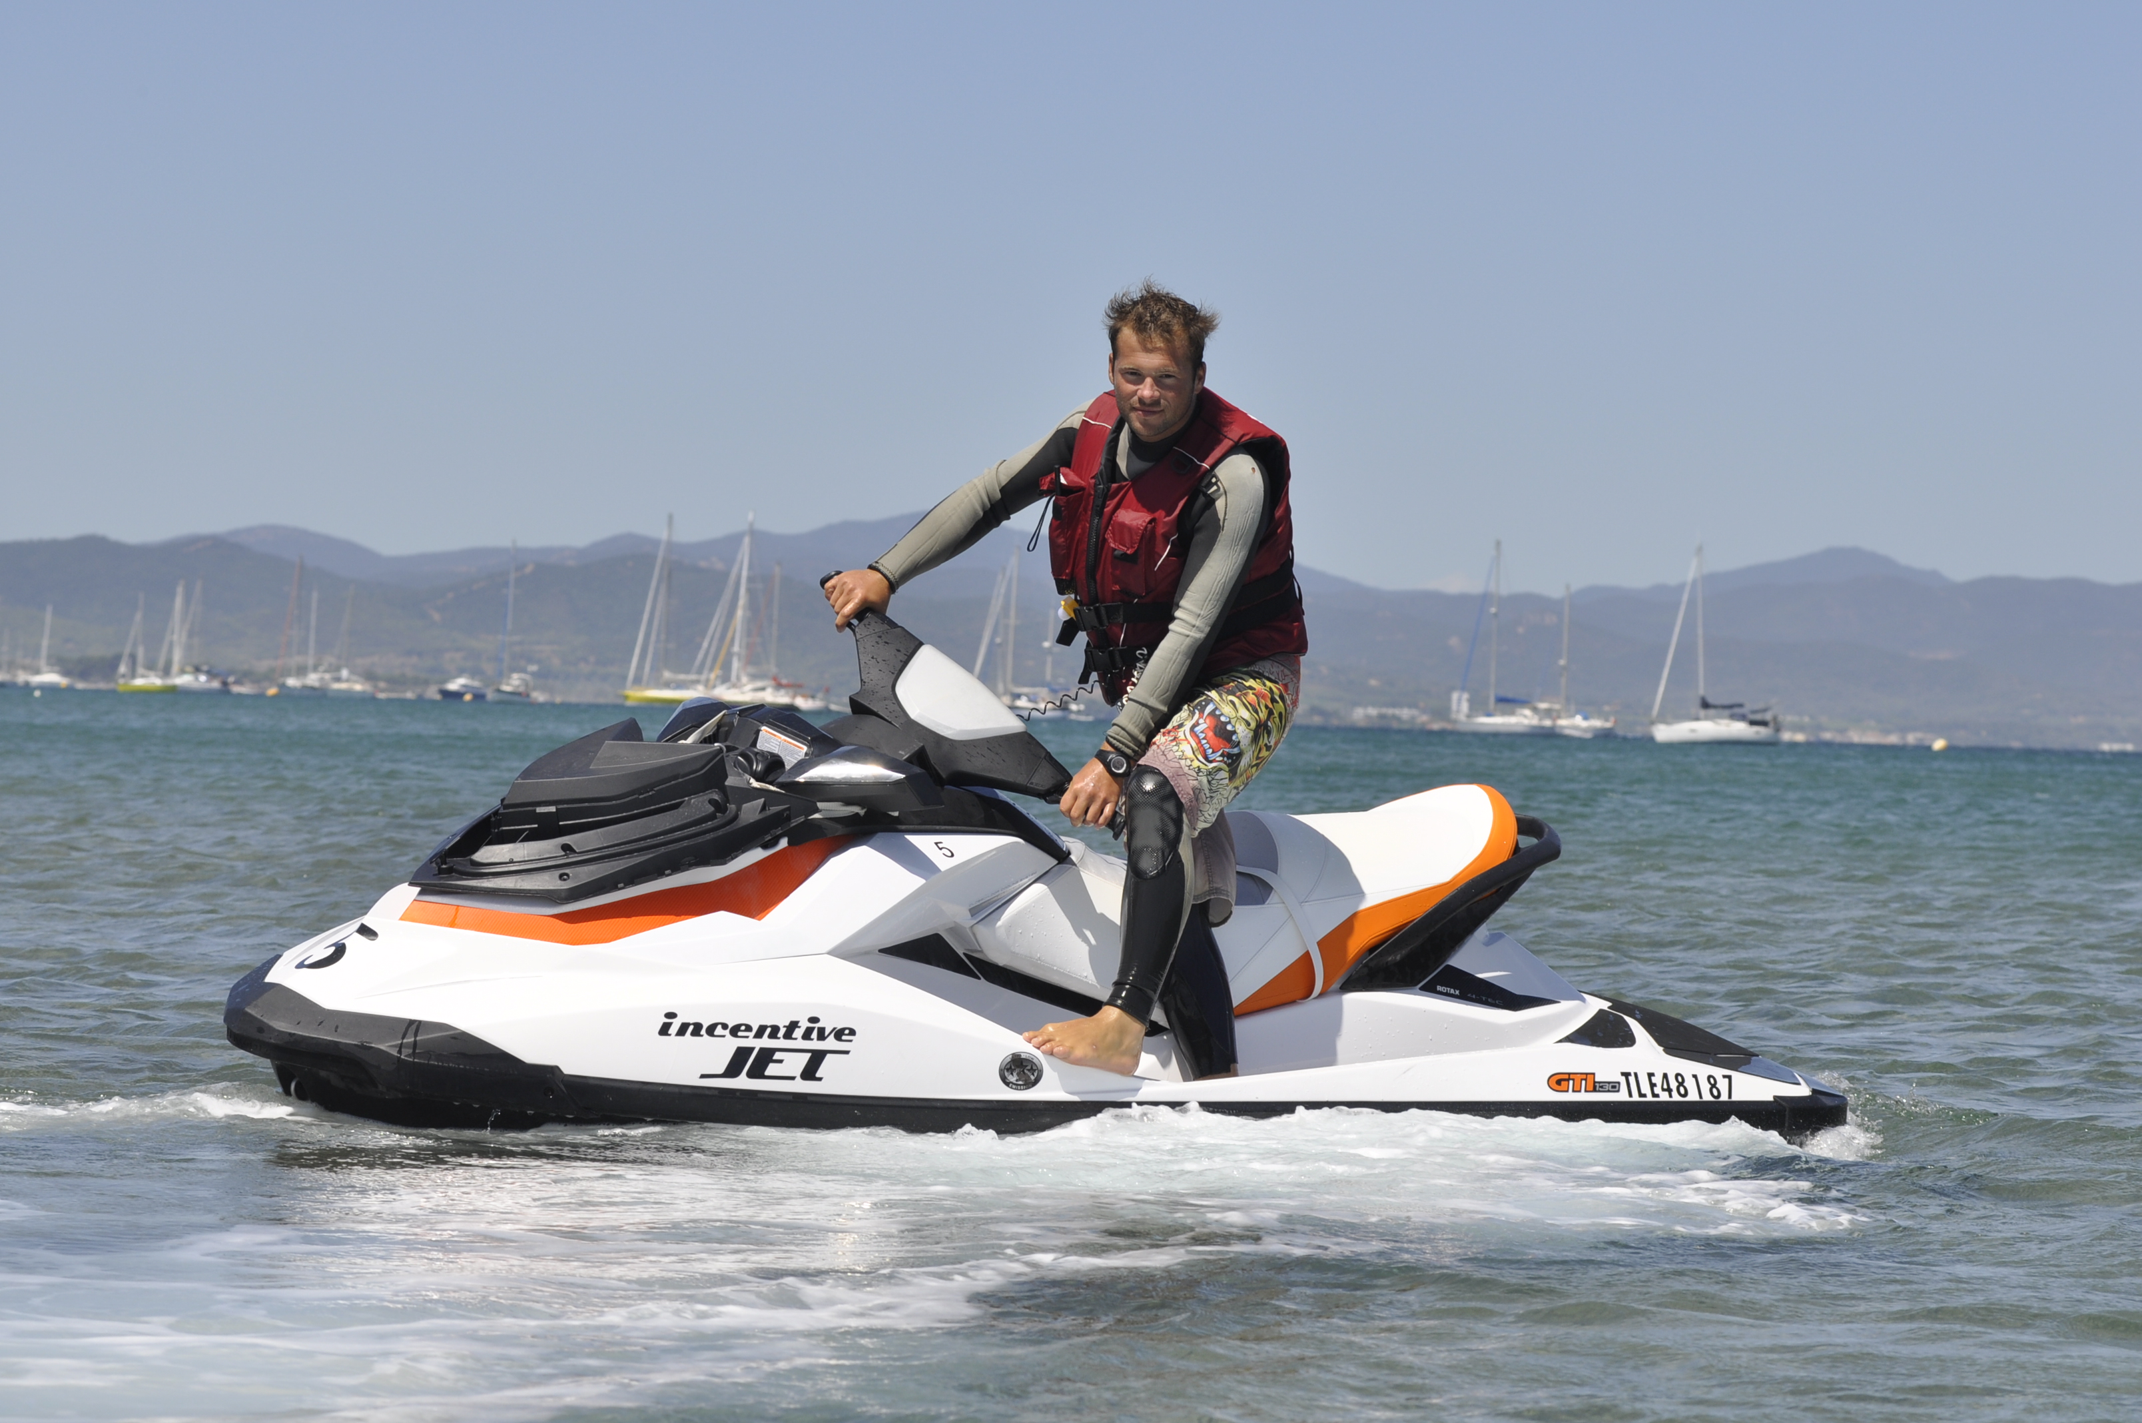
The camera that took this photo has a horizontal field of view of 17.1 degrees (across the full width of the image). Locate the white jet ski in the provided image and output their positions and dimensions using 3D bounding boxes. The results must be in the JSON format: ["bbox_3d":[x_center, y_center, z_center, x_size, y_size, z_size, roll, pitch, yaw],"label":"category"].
[{"bbox_3d":[-0.110,0.370,13.350,3.300,1.150,1.220,2,6,-34],"label":"white jet ski"}]

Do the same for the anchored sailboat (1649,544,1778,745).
[{"bbox_3d":[49.177,-5.052,545.000,10.200,15.300,3.400,2,0,-5],"label":"anchored sailboat"}]

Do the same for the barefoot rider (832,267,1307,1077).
[{"bbox_3d":[-0.011,-0.060,13.100,0.750,1.480,0.750,2,0,45],"label":"barefoot rider"}]

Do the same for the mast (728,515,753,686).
[{"bbox_3d":[-36.891,-12.485,800.000,0.400,19.300,0.400,5,0,-10],"label":"mast"}]

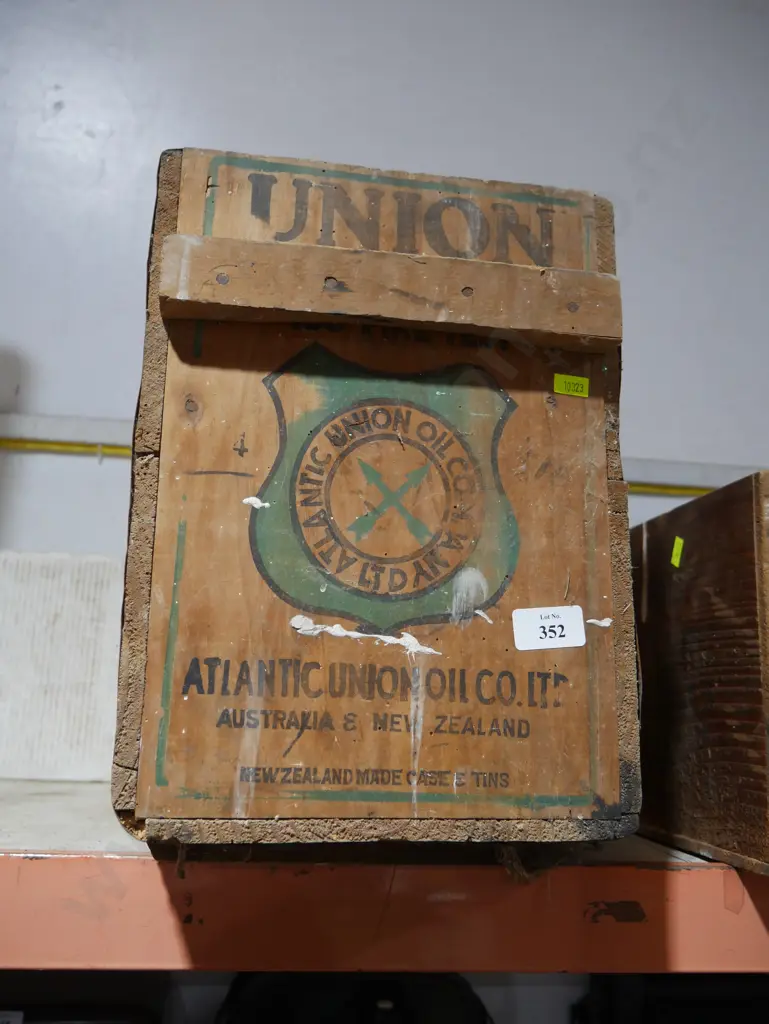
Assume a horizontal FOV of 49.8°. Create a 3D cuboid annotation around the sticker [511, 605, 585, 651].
[{"bbox_3d":[0.086,0.060,0.430,0.038,0.021,0.001,-2,-11,-9],"label":"sticker"}]

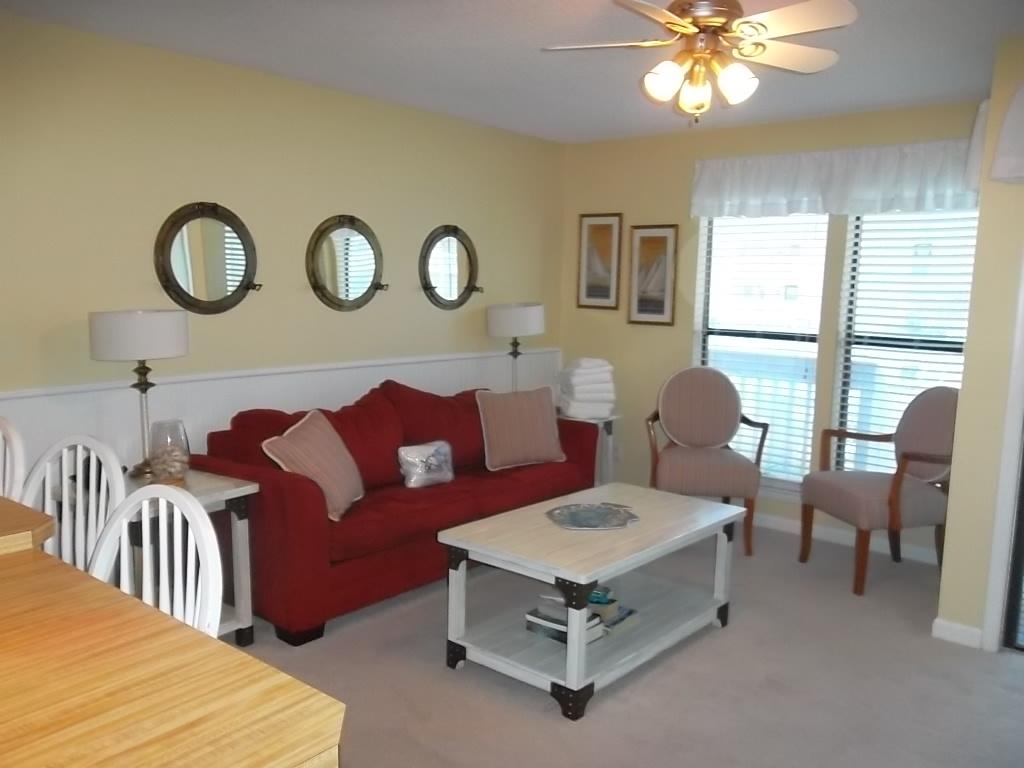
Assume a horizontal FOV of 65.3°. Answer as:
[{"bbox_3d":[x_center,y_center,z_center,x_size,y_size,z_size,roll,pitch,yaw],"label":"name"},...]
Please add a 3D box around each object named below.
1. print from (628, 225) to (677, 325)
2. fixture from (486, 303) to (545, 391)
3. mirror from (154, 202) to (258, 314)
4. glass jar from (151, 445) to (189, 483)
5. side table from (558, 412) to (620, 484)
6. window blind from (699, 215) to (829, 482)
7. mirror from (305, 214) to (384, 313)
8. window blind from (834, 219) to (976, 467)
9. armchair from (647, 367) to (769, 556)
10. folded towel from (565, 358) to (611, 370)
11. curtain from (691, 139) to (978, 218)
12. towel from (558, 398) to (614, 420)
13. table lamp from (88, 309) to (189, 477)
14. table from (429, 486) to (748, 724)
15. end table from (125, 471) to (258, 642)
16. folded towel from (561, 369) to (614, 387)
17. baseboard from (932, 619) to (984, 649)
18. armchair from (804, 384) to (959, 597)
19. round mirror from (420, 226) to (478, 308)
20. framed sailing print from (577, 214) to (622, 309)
[{"bbox_3d":[0.914,-0.711,5.238,0.360,0.630,0.025,8,10,41],"label":"print"},{"bbox_3d":[0.021,-0.172,5.070,0.360,0.670,0.360,1,7,0],"label":"fixture"},{"bbox_3d":[-1.418,-0.583,3.731,0.057,0.515,0.508,8,10,42],"label":"mirror"},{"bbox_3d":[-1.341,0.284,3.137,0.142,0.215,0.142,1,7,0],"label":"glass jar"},{"bbox_3d":[0.289,0.502,4.840,0.536,0.625,0.472,8,10,42],"label":"side table"},{"bbox_3d":[1.433,-0.271,4.768,0.808,1.614,0.100,8,10,42],"label":"window blind"},{"bbox_3d":[-0.889,-0.653,4.298,0.055,0.515,0.515,8,10,41],"label":"mirror"},{"bbox_3d":[2.042,-0.181,4.198,0.643,1.616,0.064,8,10,42],"label":"window blind"},{"bbox_3d":[1.076,0.398,4.512,0.643,0.955,0.658,2,7,6],"label":"armchair"},{"bbox_3d":[0.465,-0.133,4.876,0.255,0.060,0.240,-1,8,-14],"label":"folded towel"},{"bbox_3d":[1.728,-1.111,4.405,1.600,0.365,0.100,8,10,41],"label":"curtain"},{"bbox_3d":[0.458,0.144,4.912,0.280,0.106,0.260,-1,8,-14],"label":"towel"},{"bbox_3d":[-1.482,0.034,3.187,0.357,0.645,0.357,8,10,42],"label":"table lamp"},{"bbox_3d":[0.346,0.783,3.128,0.649,0.513,1.135,8,10,41],"label":"table"},{"bbox_3d":[-1.334,0.695,3.058,0.536,0.625,0.493,7,9,36],"label":"end table"},{"bbox_3d":[0.463,-0.060,4.885,0.270,0.100,0.250,-1,8,-14],"label":"folded towel"},{"bbox_3d":[1.824,1.022,3.271,0.177,0.076,0.017,8,10,42],"label":"baseboard"},{"bbox_3d":[1.873,0.488,3.974,0.658,0.955,0.643,0,8,-12],"label":"armchair"},{"bbox_3d":[-0.377,-0.711,4.884,0.055,0.515,0.515,8,10,41],"label":"round mirror"},{"bbox_3d":[0.589,-0.830,5.418,0.354,0.632,0.029,8,10,42],"label":"framed sailing print"}]

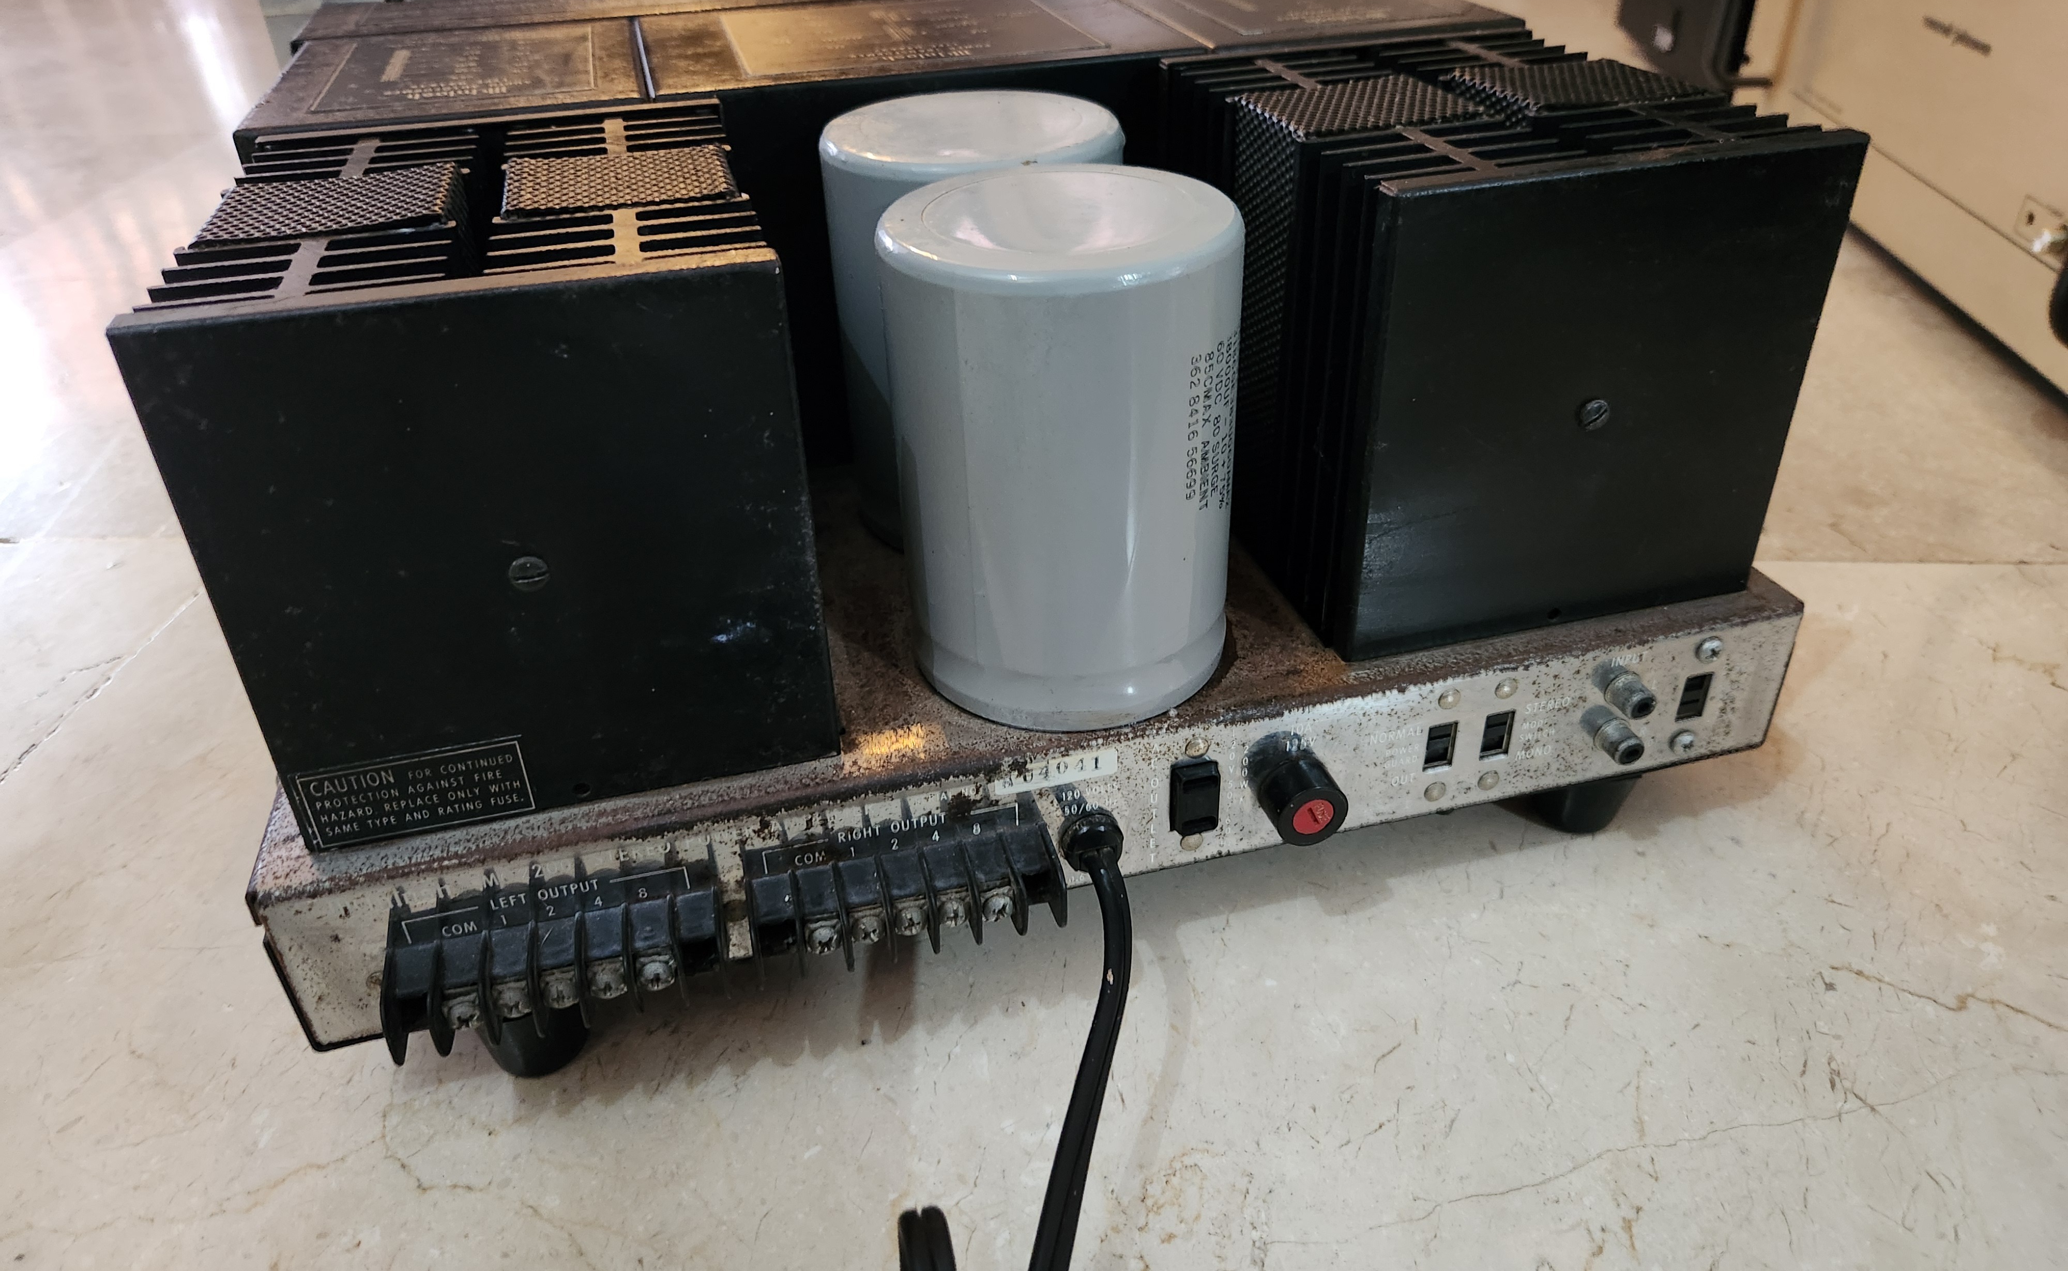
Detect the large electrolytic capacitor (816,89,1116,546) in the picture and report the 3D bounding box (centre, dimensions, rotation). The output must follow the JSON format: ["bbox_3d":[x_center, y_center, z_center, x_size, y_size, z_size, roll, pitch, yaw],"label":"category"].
[{"bbox_3d":[-0.015,-0.086,0.382,0.078,0.108,0.078,-1,33,1],"label":"large electrolytic capacitor"}]

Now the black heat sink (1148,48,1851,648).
[{"bbox_3d":[0.110,-0.087,0.372,0.111,0.112,0.142,-10,34,-12],"label":"black heat sink"}]

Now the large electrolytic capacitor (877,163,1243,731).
[{"bbox_3d":[0.007,-0.044,0.316,0.078,0.108,0.078,-1,33,1],"label":"large electrolytic capacitor"}]

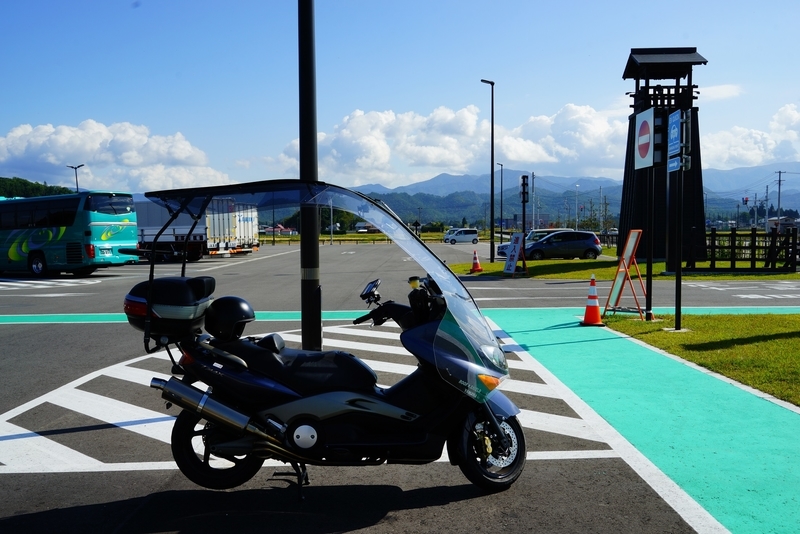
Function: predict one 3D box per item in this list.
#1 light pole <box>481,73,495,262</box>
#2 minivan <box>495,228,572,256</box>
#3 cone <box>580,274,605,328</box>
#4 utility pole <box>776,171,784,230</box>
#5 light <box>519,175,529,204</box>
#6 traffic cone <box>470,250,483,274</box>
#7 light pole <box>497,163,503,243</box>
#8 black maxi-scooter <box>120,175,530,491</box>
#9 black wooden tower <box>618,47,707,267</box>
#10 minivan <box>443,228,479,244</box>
[{"bbox_3d":[3.869,-4.206,33.213,0.650,8.050,0.250,-1,3,-17],"label":"light pole"},{"bbox_3d":[8.177,-1.478,45.261,4.600,1.700,1.800,-1,3,-7],"label":"minivan"},{"bbox_3d":[2.957,0.505,11.582,0.380,0.780,0.380,0,3,0],"label":"cone"},{"bbox_3d":[70.322,-11.650,139.717,1.600,12.200,0.500,0,3,11],"label":"utility pole"},{"bbox_3d":[3.789,-2.365,23.000,0.300,0.900,0.300,-1,3,-6],"label":"light"},{"bbox_3d":[2.566,-0.194,25.284,0.400,0.710,0.400,0,3,0],"label":"traffic cone"},{"bbox_3d":[10.005,-6.343,75.813,0.650,8.050,0.250,-1,3,-17],"label":"light pole"},{"bbox_3d":[-0.415,0.423,4.418,2.330,1.800,0.800,0,3,0],"label":"black maxi-scooter"},{"bbox_3d":[11.351,-4.866,32.786,2.900,9.200,3.200,0,3,5],"label":"black wooden tower"},{"bbox_3d":[7.091,-3.515,86.458,3.800,1.790,1.600,-1,3,-16],"label":"minivan"}]

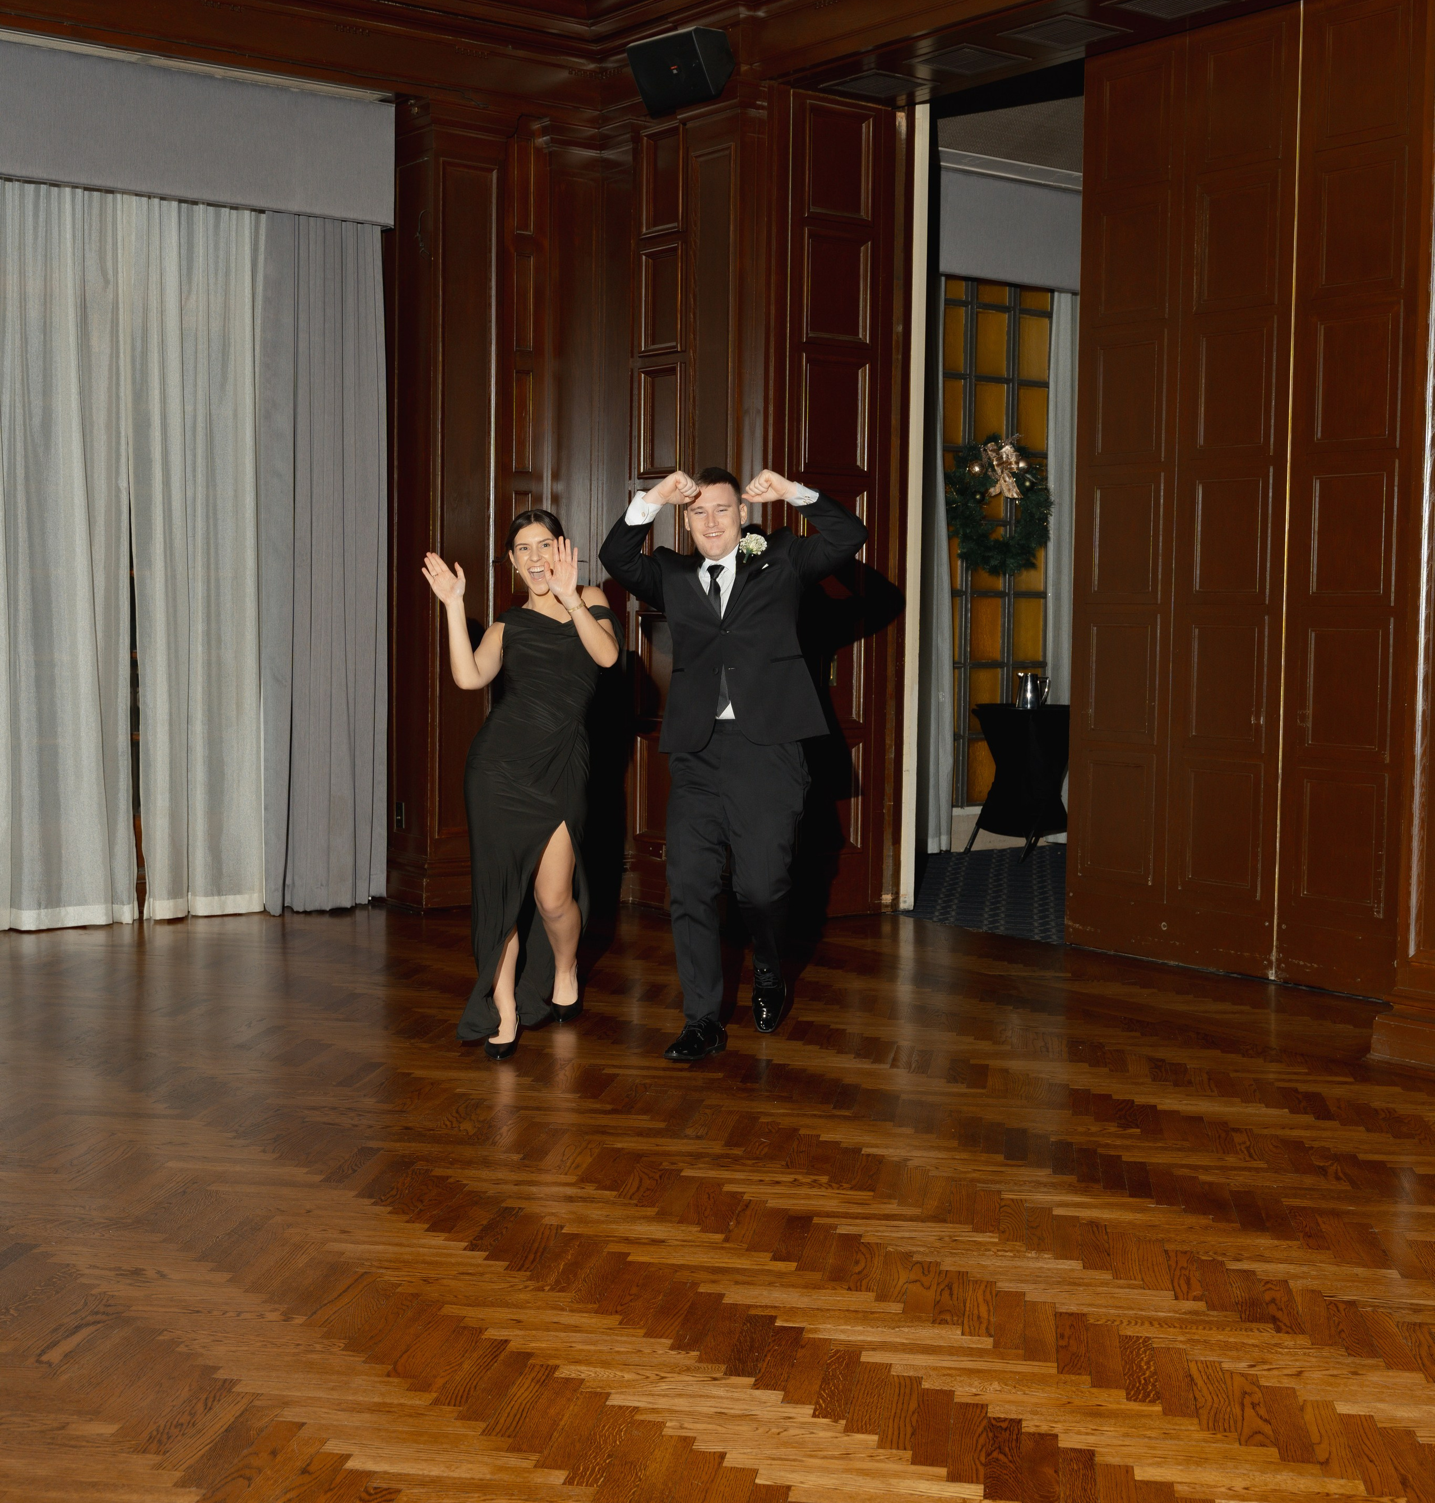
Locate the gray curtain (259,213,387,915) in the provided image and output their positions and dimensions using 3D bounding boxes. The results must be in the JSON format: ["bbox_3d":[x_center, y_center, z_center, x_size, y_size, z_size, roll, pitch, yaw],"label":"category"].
[{"bbox_3d":[-1.727,-0.846,9.455,0.660,3.070,0.180,-2,5,-37],"label":"gray curtain"}]

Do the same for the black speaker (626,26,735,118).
[{"bbox_3d":[-0.147,-2.762,8.750,0.370,0.270,0.240,4,24,43],"label":"black speaker"}]

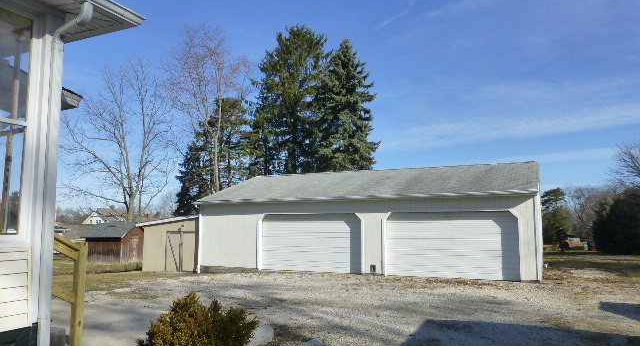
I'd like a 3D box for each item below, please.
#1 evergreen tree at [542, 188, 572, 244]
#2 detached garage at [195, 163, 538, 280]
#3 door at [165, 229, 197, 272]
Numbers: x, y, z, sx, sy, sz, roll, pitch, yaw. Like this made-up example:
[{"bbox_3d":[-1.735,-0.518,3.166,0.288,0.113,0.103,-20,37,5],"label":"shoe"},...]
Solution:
[{"bbox_3d":[25.324,4.505,47.773,3.445,5.898,3.445,-3,-6,28],"label":"evergreen tree"},{"bbox_3d":[2.973,2.281,22.987,14.870,4.870,10.950,-3,-6,25],"label":"detached garage"},{"bbox_3d":[-6.820,3.822,21.766,2.050,2.000,0.100,-3,-6,25],"label":"door"}]

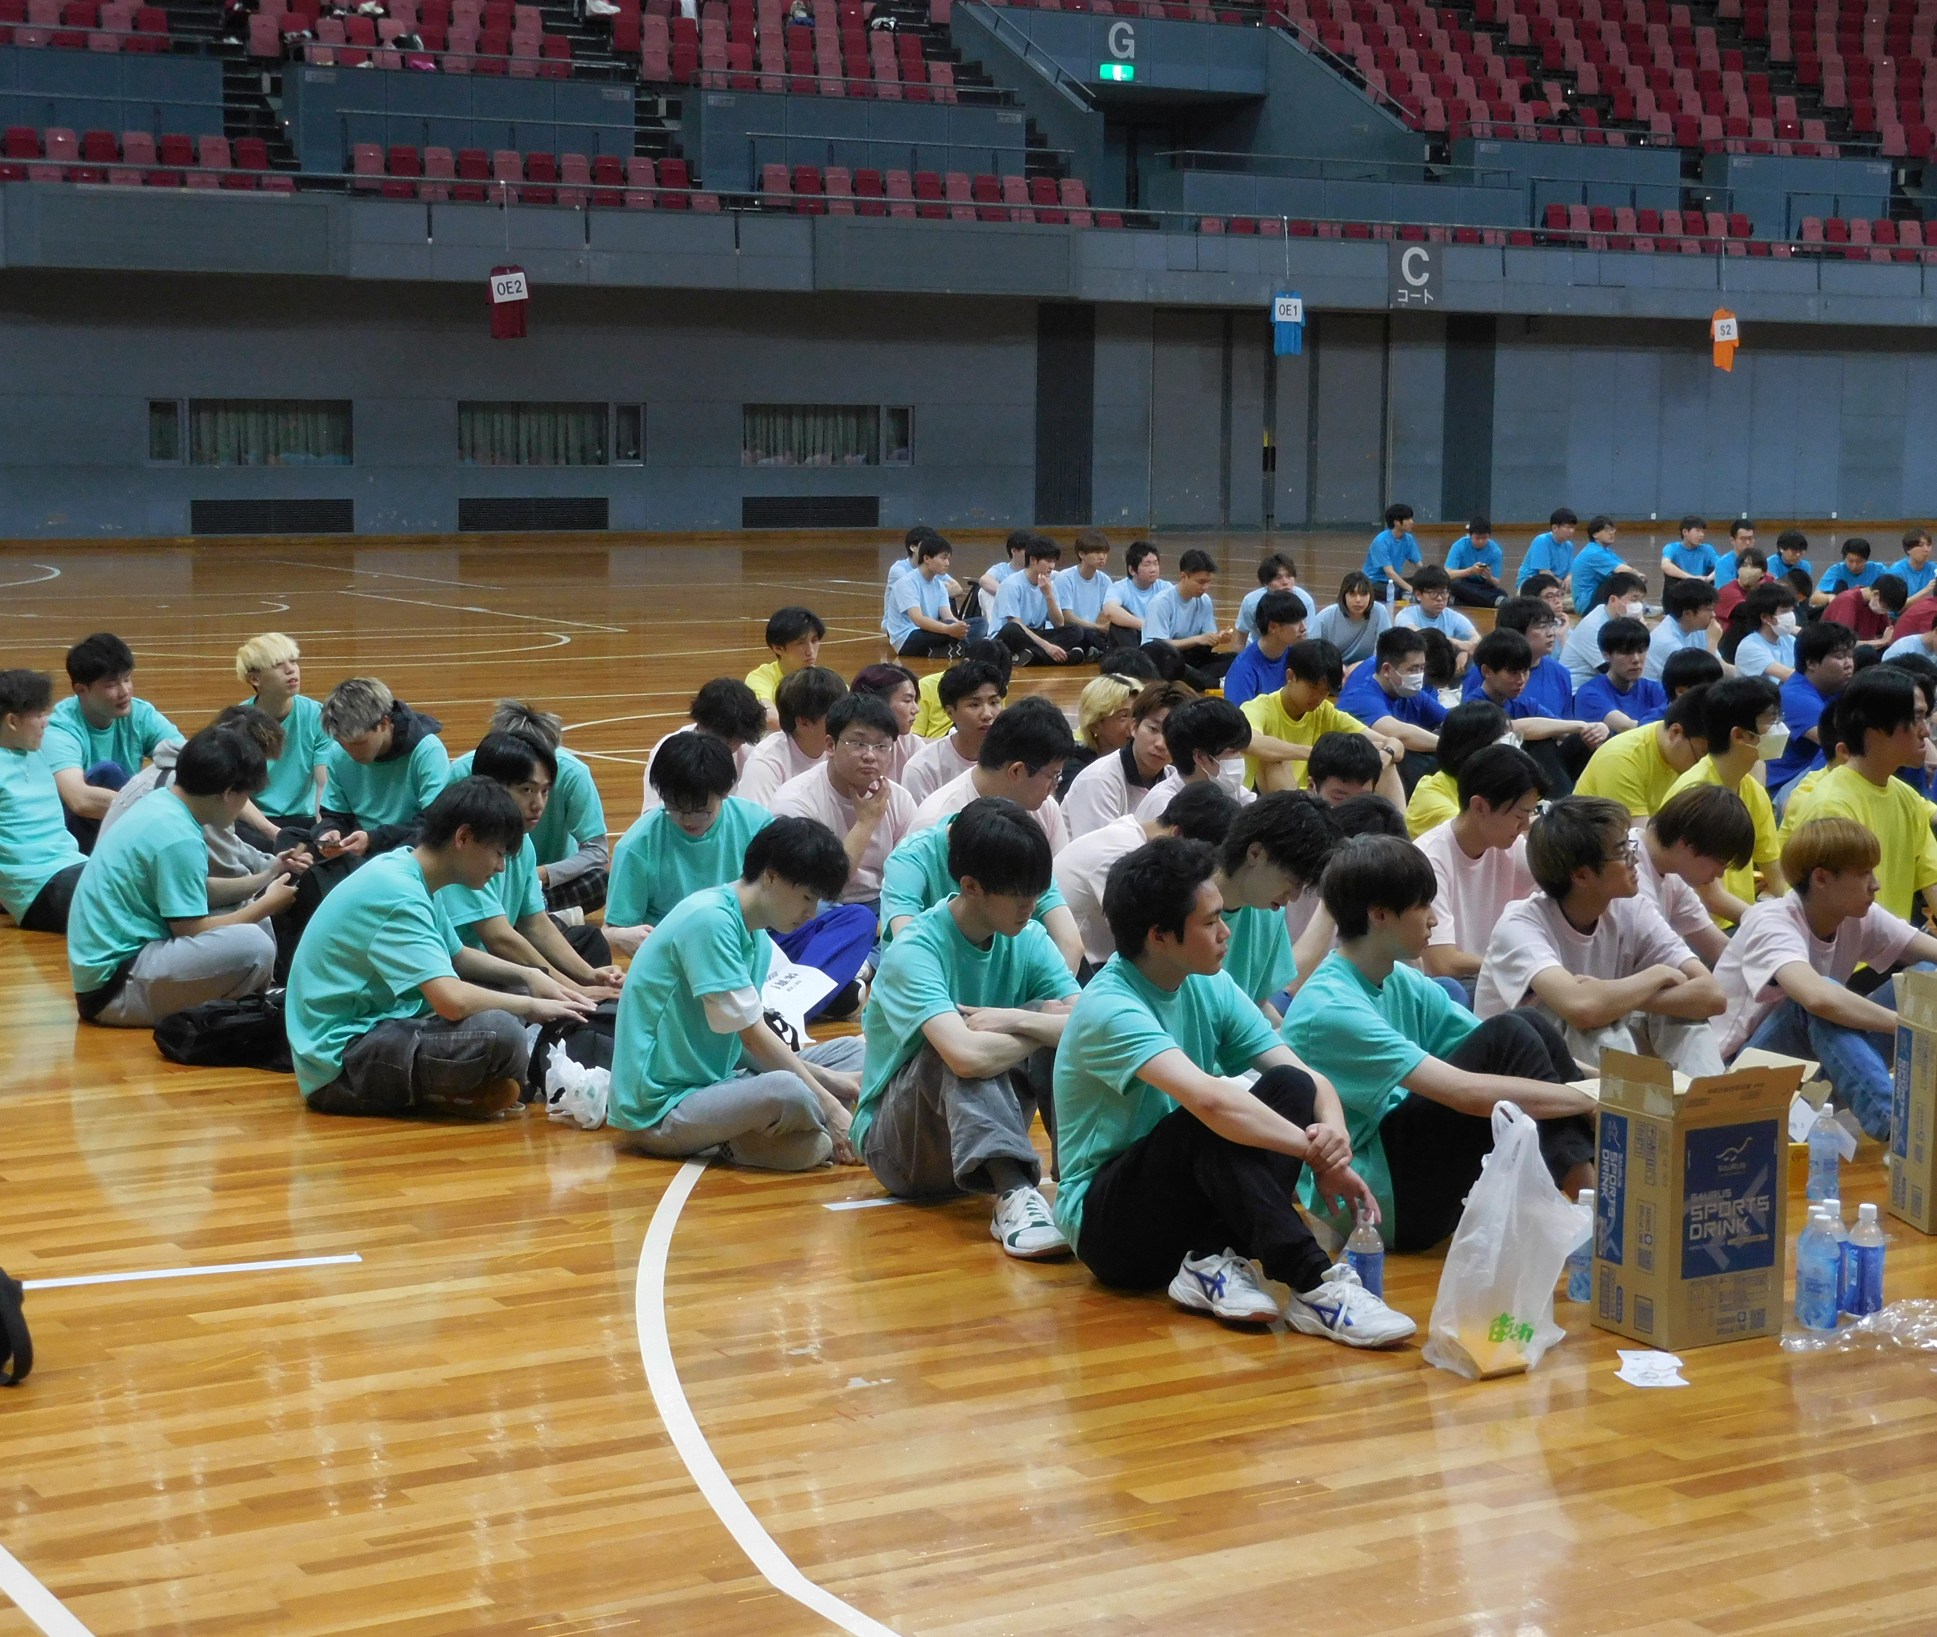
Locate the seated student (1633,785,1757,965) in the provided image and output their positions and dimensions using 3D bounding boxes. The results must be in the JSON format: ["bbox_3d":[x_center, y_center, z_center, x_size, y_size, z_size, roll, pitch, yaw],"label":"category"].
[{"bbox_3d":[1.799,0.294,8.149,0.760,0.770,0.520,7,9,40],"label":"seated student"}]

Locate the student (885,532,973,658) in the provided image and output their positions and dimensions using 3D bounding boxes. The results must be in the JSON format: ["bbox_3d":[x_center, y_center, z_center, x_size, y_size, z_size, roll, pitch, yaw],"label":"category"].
[{"bbox_3d":[-0.174,-1.508,22.215,0.720,0.810,0.580,6,9,38],"label":"student"}]

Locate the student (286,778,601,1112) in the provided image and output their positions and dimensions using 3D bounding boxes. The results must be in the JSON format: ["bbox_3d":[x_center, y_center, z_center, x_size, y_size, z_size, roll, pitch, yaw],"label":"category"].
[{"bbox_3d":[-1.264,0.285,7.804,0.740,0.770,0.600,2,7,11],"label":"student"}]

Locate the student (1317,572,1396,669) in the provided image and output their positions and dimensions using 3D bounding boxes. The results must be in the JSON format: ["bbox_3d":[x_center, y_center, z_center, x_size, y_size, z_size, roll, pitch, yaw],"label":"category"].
[{"bbox_3d":[2.120,-0.955,18.000,0.520,0.780,0.720,0,7,-2],"label":"student"}]

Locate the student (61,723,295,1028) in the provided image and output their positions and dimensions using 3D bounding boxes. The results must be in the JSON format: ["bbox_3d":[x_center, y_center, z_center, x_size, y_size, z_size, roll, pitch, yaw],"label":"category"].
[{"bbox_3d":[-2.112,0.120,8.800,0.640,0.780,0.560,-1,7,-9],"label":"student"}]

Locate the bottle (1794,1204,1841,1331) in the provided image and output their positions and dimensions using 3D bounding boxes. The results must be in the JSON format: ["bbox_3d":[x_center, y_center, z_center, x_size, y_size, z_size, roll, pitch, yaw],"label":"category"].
[{"bbox_3d":[1.545,0.821,5.954,0.068,0.204,0.068,1,7,0],"label":"bottle"}]

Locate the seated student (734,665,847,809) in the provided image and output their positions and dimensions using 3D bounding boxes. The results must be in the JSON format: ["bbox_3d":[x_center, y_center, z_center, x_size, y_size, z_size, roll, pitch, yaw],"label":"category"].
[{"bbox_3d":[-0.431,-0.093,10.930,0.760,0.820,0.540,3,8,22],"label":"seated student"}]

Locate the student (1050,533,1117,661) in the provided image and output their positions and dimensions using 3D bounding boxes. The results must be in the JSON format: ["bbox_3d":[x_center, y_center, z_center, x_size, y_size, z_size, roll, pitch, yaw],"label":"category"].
[{"bbox_3d":[0.807,-1.500,22.000,0.530,0.840,0.750,-6,10,-42],"label":"student"}]

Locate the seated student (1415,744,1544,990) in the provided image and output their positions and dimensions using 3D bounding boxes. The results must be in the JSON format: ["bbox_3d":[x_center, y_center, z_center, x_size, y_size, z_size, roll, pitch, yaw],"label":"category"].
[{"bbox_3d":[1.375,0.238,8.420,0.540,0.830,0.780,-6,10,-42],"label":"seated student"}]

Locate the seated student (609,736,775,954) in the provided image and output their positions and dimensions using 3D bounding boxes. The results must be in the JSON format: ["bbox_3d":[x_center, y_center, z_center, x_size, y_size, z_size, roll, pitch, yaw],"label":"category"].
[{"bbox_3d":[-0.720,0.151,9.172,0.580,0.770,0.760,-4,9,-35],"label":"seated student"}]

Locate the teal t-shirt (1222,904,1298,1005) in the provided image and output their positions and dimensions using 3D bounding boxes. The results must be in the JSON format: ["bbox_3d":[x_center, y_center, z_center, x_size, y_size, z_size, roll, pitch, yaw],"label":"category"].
[{"bbox_3d":[0.552,0.403,7.400,0.460,0.530,0.380,-7,10,-45],"label":"teal t-shirt"}]

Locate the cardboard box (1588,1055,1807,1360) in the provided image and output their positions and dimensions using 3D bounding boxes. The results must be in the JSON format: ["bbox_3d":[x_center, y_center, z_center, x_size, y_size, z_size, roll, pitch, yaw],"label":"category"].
[{"bbox_3d":[1.286,0.655,5.747,0.284,0.500,0.226,-4,8,-30],"label":"cardboard box"}]

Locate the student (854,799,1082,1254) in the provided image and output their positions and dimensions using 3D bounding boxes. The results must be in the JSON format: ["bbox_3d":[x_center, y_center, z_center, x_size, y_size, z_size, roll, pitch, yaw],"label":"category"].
[{"bbox_3d":[0.099,0.389,6.953,0.490,0.850,0.760,-4,9,-33],"label":"student"}]

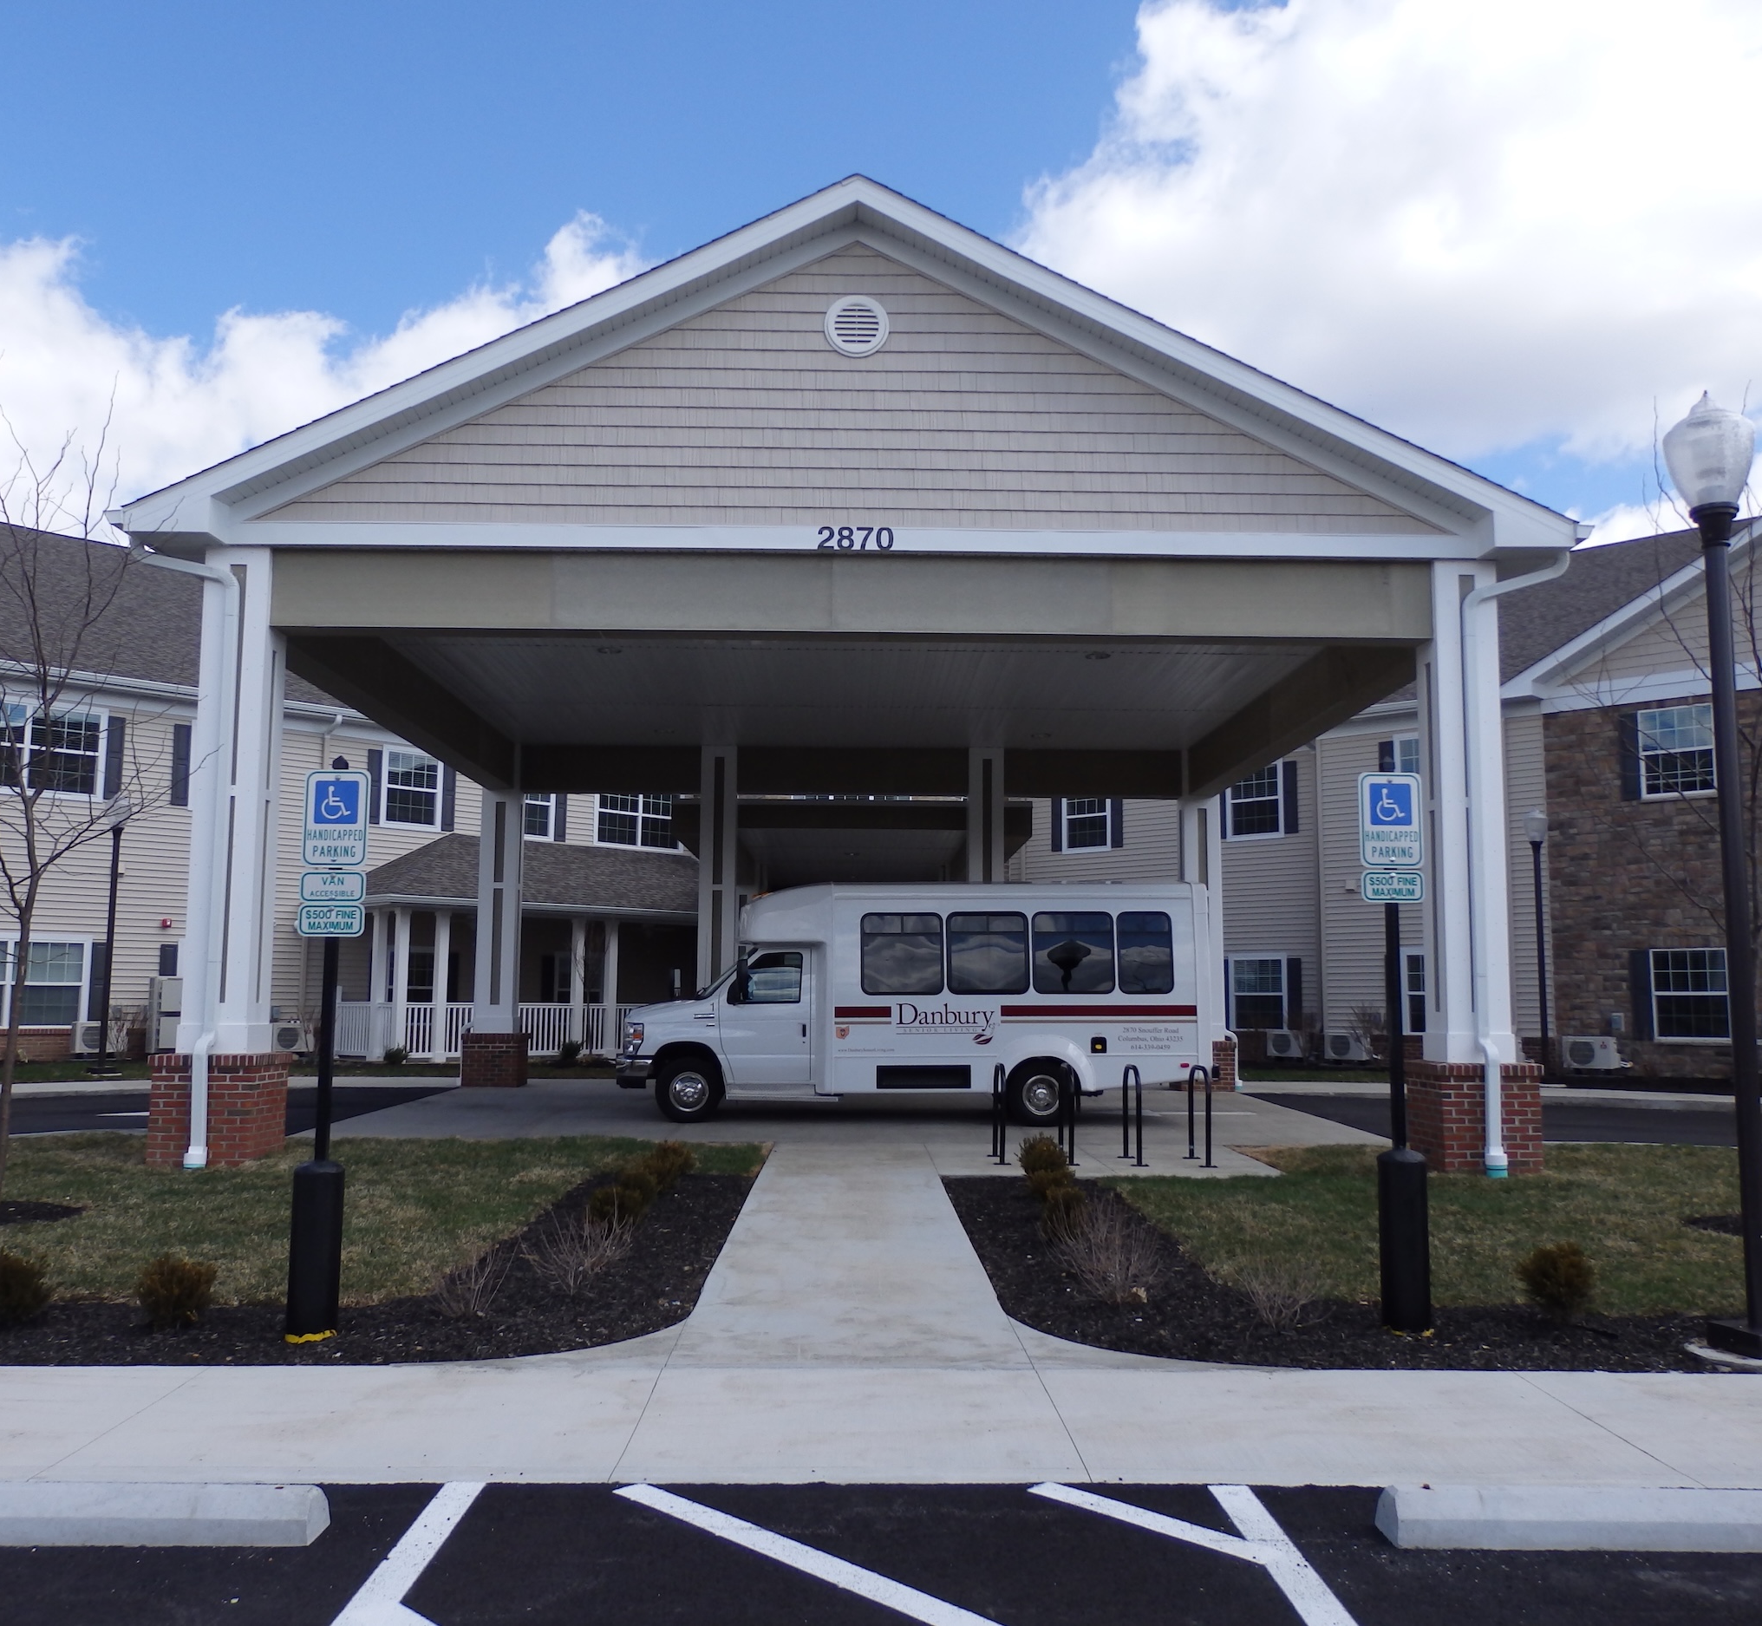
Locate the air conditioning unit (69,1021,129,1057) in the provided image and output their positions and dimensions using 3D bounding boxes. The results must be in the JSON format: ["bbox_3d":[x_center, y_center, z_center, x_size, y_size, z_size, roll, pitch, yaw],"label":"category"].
[{"bbox_3d":[-13.583,3.906,27.194,0.330,0.559,0.877,-6,-10,44],"label":"air conditioning unit"}]

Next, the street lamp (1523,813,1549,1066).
[{"bbox_3d":[10.946,2.175,25.974,0.440,4.525,0.440,0,-7,-1],"label":"street lamp"}]

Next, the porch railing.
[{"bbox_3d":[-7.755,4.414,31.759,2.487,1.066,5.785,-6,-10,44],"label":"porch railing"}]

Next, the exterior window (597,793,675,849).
[{"bbox_3d":[-5.543,0.040,36.312,0.140,1.665,2.588,-6,-10,44],"label":"exterior window"}]

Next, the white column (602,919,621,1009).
[{"bbox_3d":[-5.551,3.608,32.394,0.210,2.900,0.210,-6,-10,44],"label":"white column"}]

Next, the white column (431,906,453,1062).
[{"bbox_3d":[-8.303,3.256,29.619,0.210,2.887,0.210,-6,-10,44],"label":"white column"}]

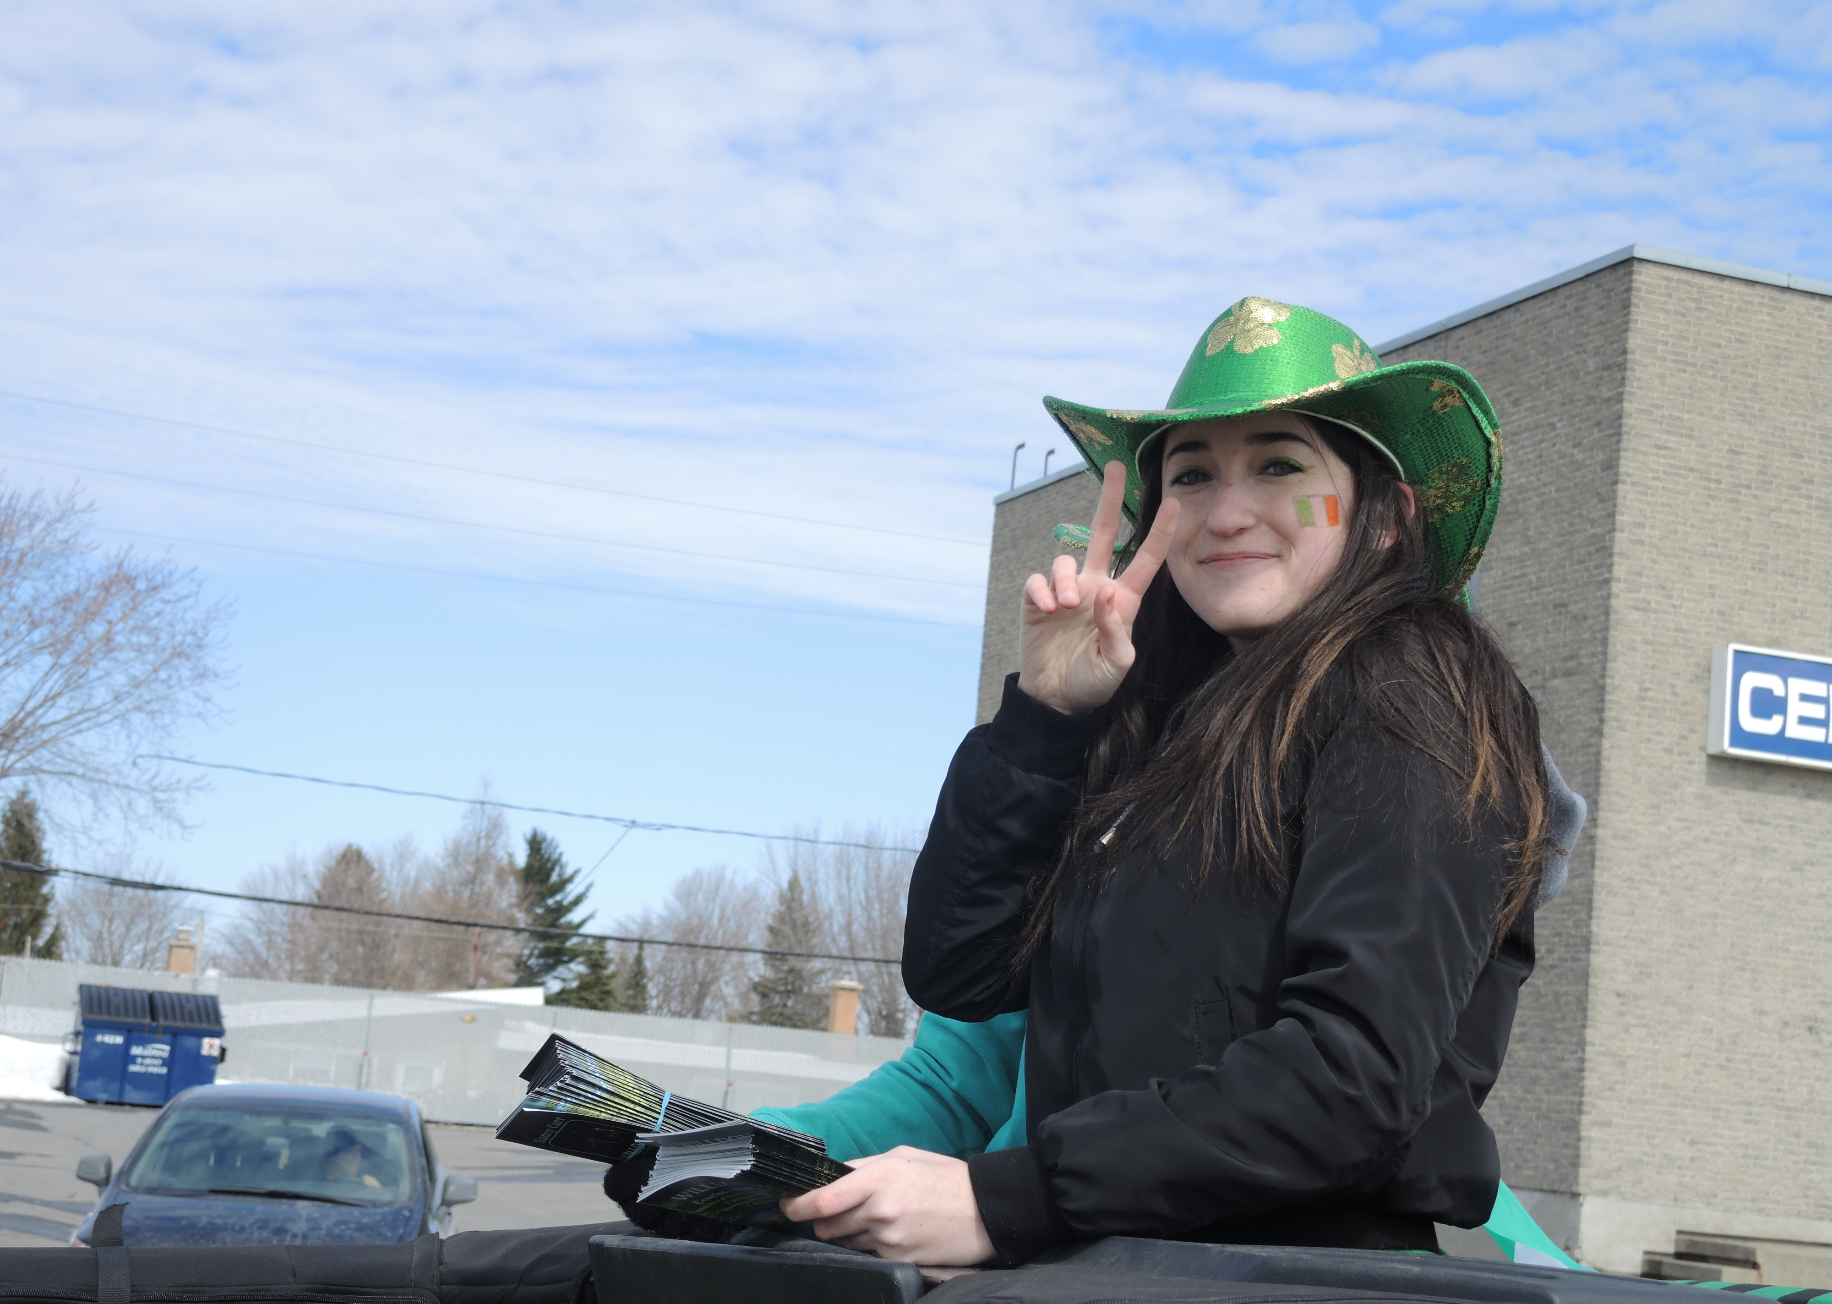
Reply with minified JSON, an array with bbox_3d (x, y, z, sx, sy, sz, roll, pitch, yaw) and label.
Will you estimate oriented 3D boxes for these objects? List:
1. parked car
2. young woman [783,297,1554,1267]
[{"bbox_3d":[-3.344,3.028,16.050,1.830,1.500,4.300,6,-8,-8],"label":"parked car"},{"bbox_3d":[0.151,0.575,2.087,0.540,1.680,0.480,10,-9,-30],"label":"young woman"}]

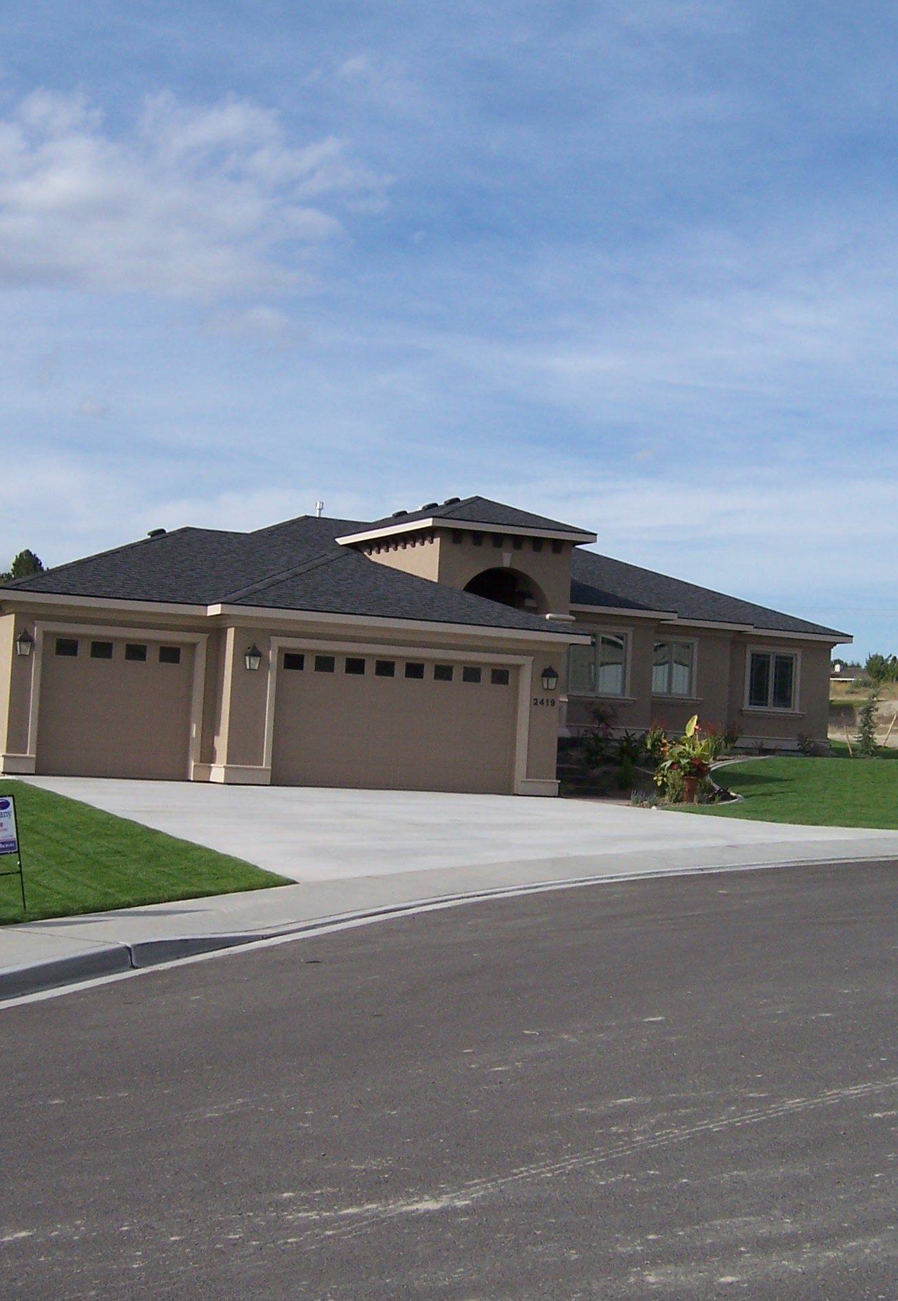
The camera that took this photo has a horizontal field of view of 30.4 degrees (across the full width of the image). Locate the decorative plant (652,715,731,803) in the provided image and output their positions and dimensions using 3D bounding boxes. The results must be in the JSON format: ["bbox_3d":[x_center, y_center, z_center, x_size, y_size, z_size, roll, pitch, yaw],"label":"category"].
[{"bbox_3d":[4.841,2.164,33.000,1.550,1.750,1.400,3,-3,0],"label":"decorative plant"}]

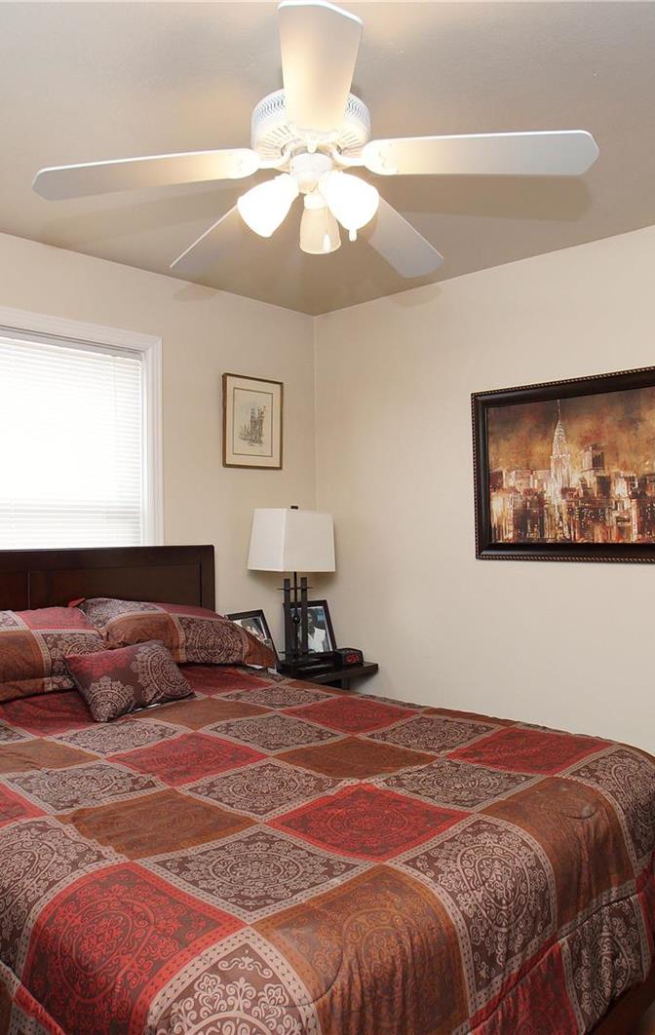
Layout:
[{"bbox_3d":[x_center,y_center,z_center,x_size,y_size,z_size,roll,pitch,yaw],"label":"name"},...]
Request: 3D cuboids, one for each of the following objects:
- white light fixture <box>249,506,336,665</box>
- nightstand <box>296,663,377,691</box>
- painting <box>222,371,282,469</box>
[{"bbox_3d":[-0.168,0.353,3.453,0.240,0.810,0.370,0,1,43],"label":"white light fixture"},{"bbox_3d":[-0.103,1.034,3.485,0.440,0.552,0.600,0,1,43],"label":"nightstand"},{"bbox_3d":[-0.385,-0.484,3.573,0.020,0.461,0.402,0,1,43],"label":"painting"}]

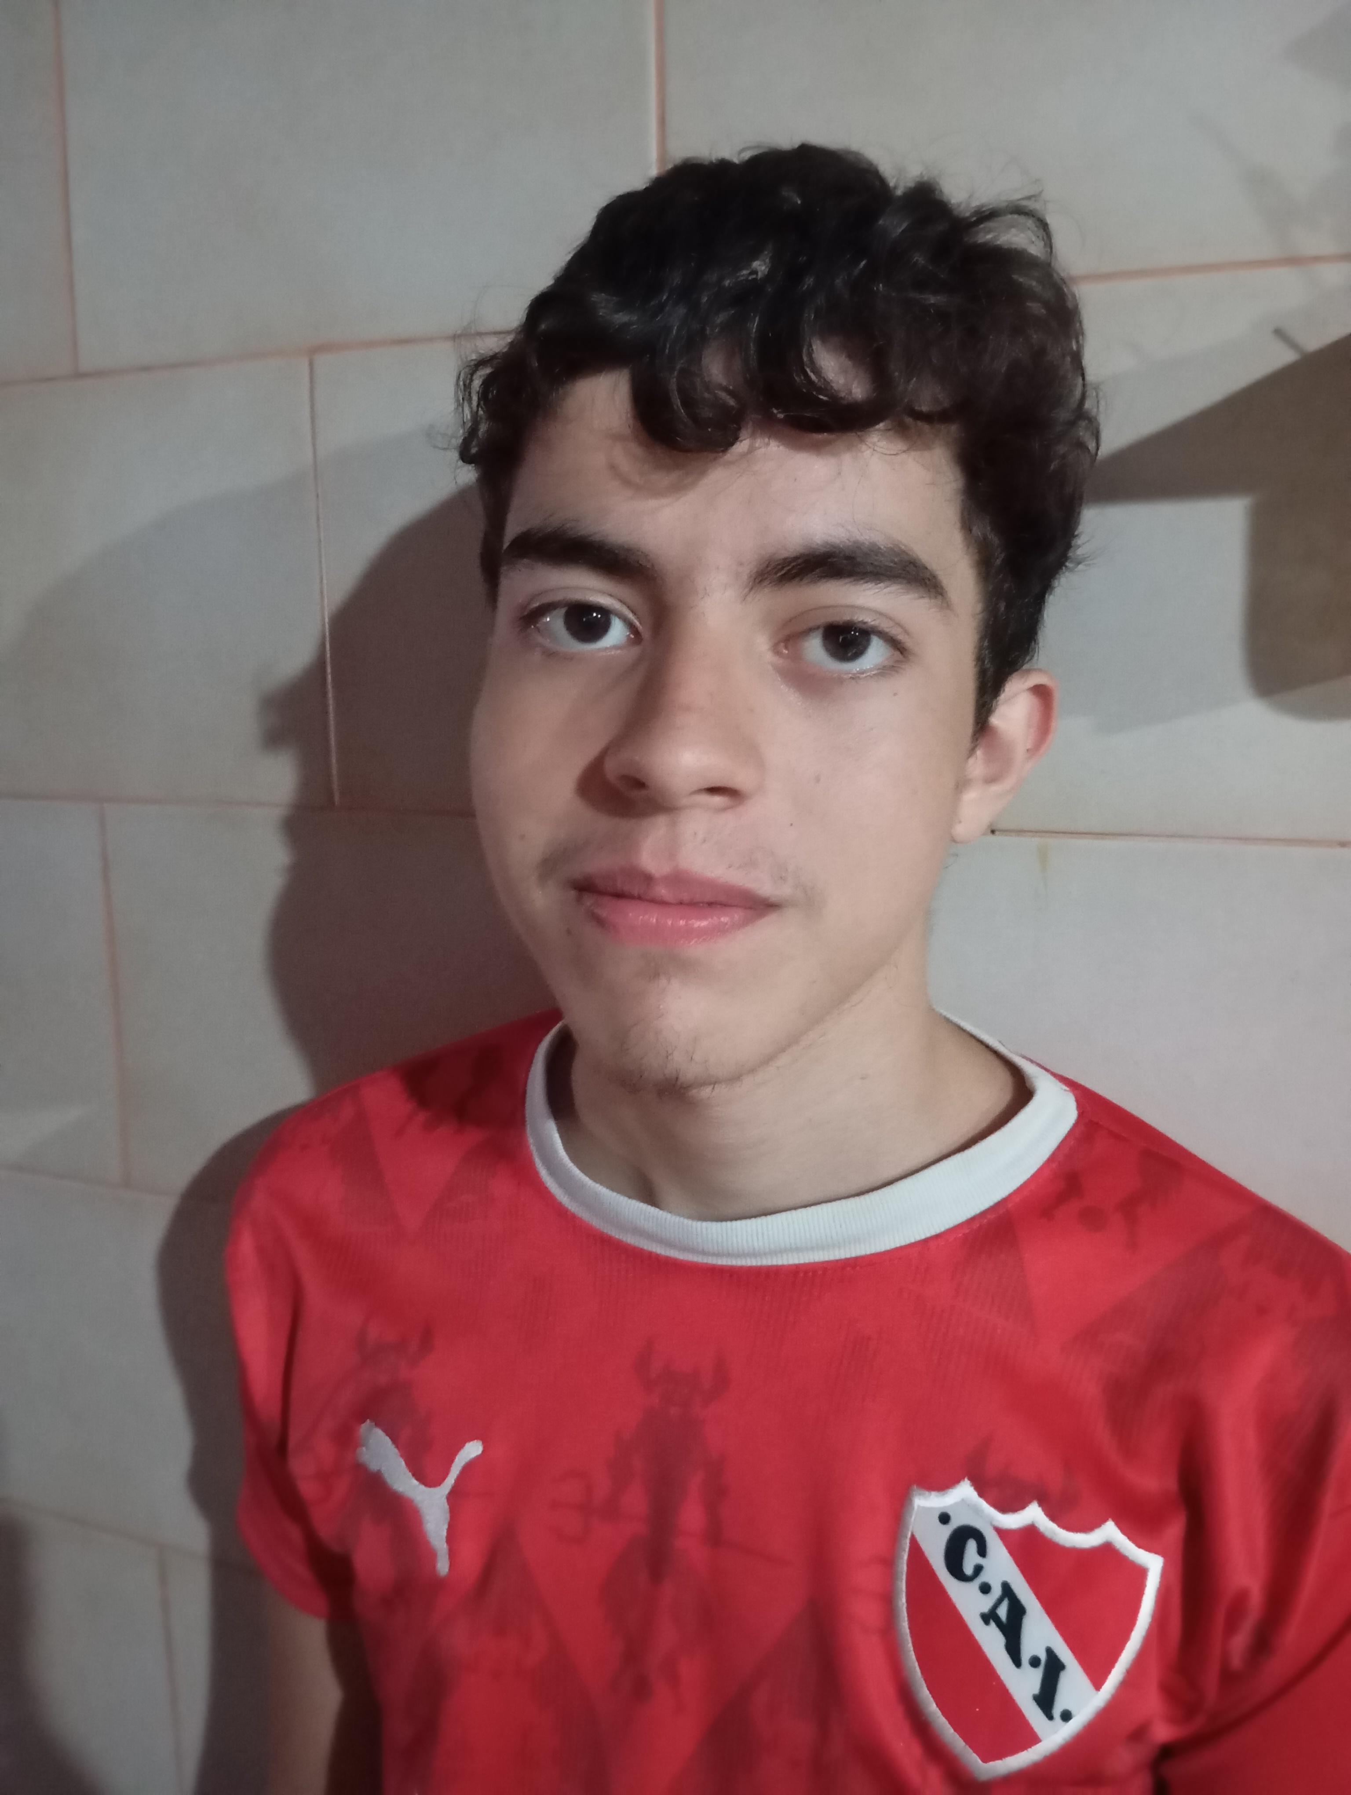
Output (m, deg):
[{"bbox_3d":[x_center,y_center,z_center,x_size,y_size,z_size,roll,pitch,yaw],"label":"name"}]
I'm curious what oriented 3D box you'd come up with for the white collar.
[{"bbox_3d":[0.038,0.057,0.482,0.182,0.075,0.150,2,9,17],"label":"white collar"}]

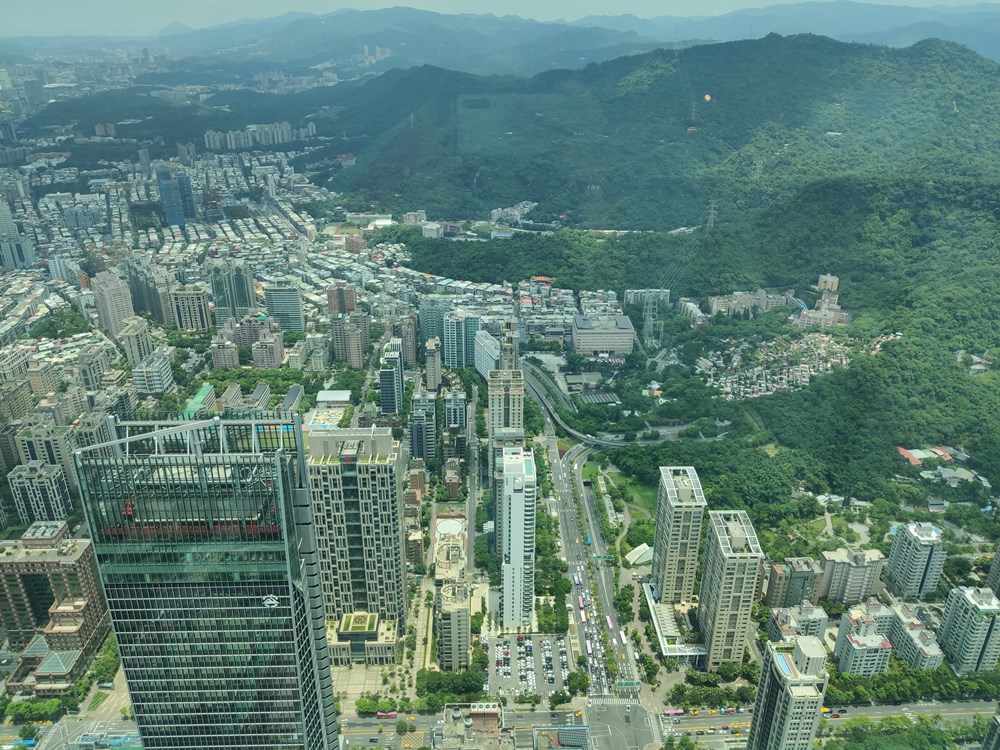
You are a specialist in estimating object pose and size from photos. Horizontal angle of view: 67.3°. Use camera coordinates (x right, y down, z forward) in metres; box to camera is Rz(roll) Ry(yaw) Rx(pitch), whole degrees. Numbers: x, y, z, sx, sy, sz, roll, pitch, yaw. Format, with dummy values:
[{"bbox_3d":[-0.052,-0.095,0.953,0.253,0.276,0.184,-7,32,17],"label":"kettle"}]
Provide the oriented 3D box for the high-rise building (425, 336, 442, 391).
[{"bbox_3d":[-77.210,-12.230,877.750,18.300,52.500,23.800,0,24,-1],"label":"high-rise building"}]

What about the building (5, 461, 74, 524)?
[{"bbox_3d":[-388.880,99.480,637.700,35.000,50.000,17.000,-2,25,-5],"label":"building"}]

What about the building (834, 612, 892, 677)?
[{"bbox_3d":[239.460,176.990,493.610,28.000,39.000,31.000,0,25,0],"label":"building"}]

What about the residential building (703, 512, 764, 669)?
[{"bbox_3d":[149.250,144.080,496.500,22.600,95.000,45.000,1,25,2],"label":"residential building"}]

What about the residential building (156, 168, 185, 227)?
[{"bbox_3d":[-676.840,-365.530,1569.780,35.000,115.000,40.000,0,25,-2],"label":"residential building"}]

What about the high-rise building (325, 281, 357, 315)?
[{"bbox_3d":[-230.900,-112.040,1102.340,37.900,48.300,22.700,0,24,0],"label":"high-rise building"}]

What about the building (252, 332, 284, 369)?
[{"bbox_3d":[-288.760,-28.990,937.030,28.600,36.000,31.000,-1,25,-2],"label":"building"}]

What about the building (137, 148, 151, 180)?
[{"bbox_3d":[-974.190,-572.650,2068.520,21.200,86.700,17.700,-11,26,-23],"label":"building"}]

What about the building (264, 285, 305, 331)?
[{"bbox_3d":[-296.200,-92.570,1042.130,45.600,64.000,20.000,0,25,0],"label":"building"}]

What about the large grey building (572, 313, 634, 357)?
[{"bbox_3d":[134.460,-52.320,984.050,72.000,36.000,51.000,1,25,0],"label":"large grey building"}]

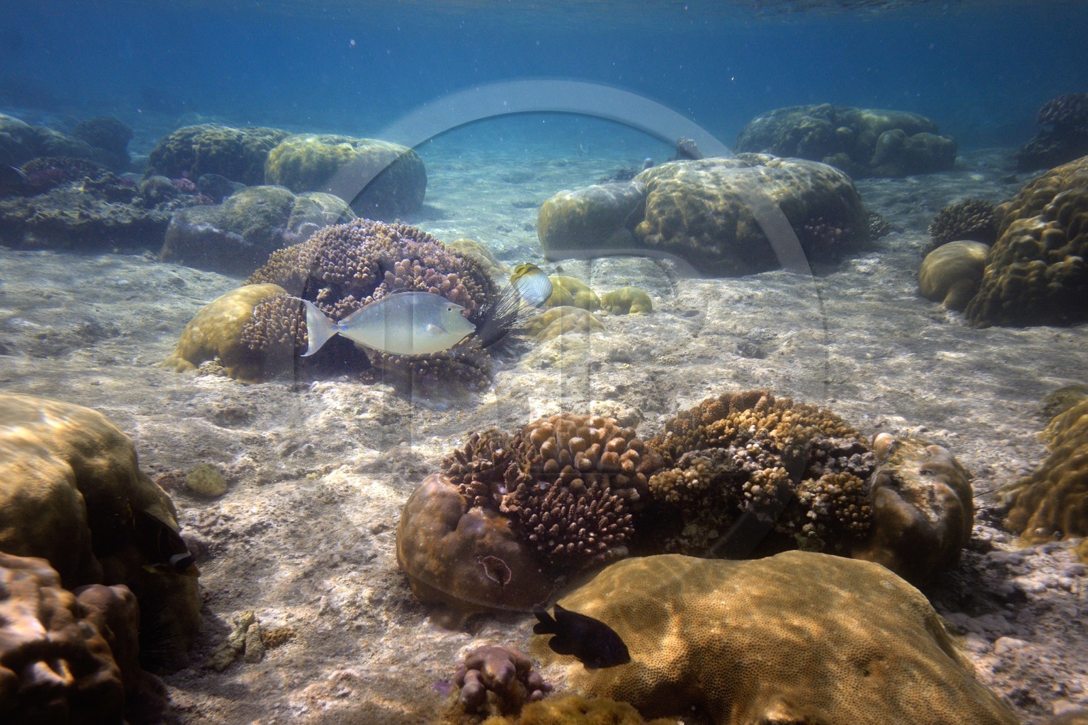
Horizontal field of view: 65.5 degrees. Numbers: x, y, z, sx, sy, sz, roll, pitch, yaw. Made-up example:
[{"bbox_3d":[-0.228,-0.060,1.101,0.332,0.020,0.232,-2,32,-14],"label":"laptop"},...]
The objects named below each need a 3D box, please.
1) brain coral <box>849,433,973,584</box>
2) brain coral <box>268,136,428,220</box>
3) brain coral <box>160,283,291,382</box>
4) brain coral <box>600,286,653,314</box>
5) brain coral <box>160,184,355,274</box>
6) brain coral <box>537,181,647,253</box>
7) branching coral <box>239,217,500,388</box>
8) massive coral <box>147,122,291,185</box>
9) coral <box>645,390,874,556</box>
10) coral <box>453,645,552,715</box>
[{"bbox_3d":[0.517,0.212,1.205,0.165,0.205,0.180,9,20,24],"label":"brain coral"},{"bbox_3d":[-1.135,-1.086,4.873,0.899,0.449,0.764,-4,19,-12],"label":"brain coral"},{"bbox_3d":[-0.830,-0.086,2.223,0.325,0.234,0.277,-7,20,-20],"label":"brain coral"},{"bbox_3d":[0.259,-0.196,2.650,0.165,0.082,0.140,2,18,5],"label":"brain coral"},{"bbox_3d":[-1.147,-0.555,3.468,0.779,0.332,0.545,-6,19,-17],"label":"brain coral"},{"bbox_3d":[0.231,-0.665,3.839,0.525,0.306,0.446,1,19,3],"label":"brain coral"},{"bbox_3d":[-0.442,-0.163,2.181,0.647,0.405,0.518,-4,19,-11],"label":"branching coral"},{"bbox_3d":[-2.090,-1.320,5.550,0.950,0.430,0.780,-7,19,-19],"label":"massive coral"},{"bbox_3d":[0.340,0.187,1.346,0.354,0.271,0.265,5,19,15],"label":"coral"},{"bbox_3d":[-0.048,0.362,0.985,0.115,0.060,0.105,-1,18,-3],"label":"coral"}]

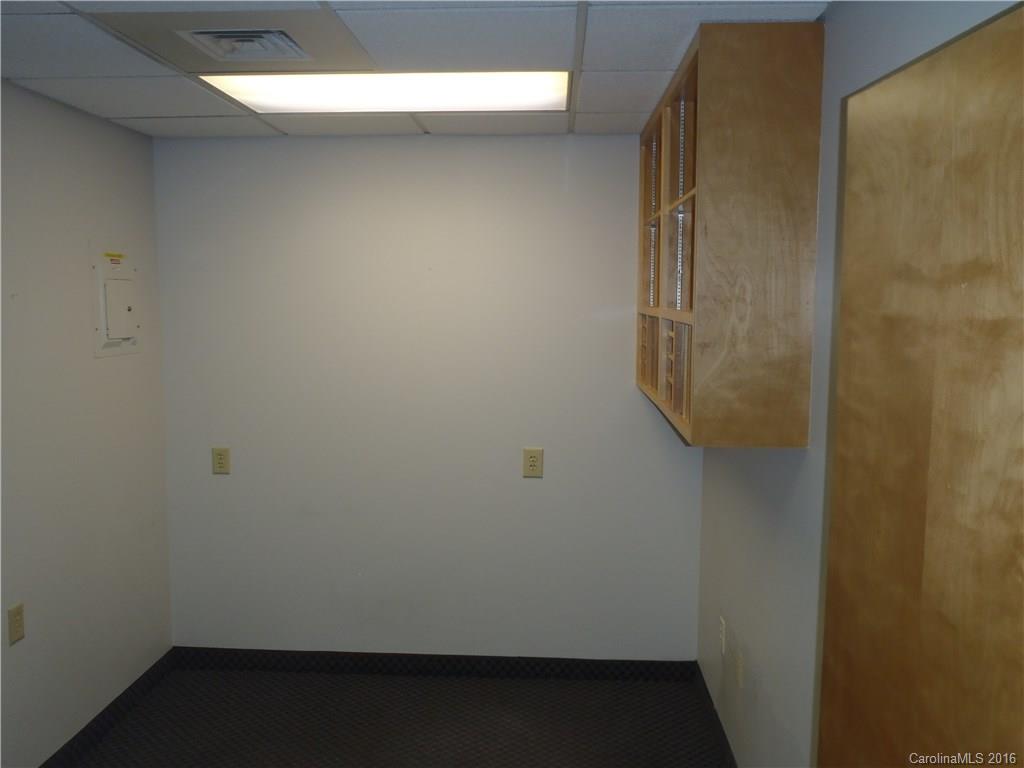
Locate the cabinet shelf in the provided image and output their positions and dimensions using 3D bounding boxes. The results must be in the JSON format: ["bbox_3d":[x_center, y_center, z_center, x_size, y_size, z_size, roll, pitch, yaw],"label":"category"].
[{"bbox_3d":[0.660,-0.448,2.840,0.301,1.072,1.451,1,7,3],"label":"cabinet shelf"}]

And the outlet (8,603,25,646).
[{"bbox_3d":[-1.632,0.791,2.729,0.010,0.116,0.075,1,7,3],"label":"outlet"}]

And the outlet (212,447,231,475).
[{"bbox_3d":[-1.319,0.350,3.757,0.077,0.117,0.010,1,7,3],"label":"outlet"}]

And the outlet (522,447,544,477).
[{"bbox_3d":[0.096,0.350,3.685,0.084,0.126,0.010,1,7,3],"label":"outlet"}]

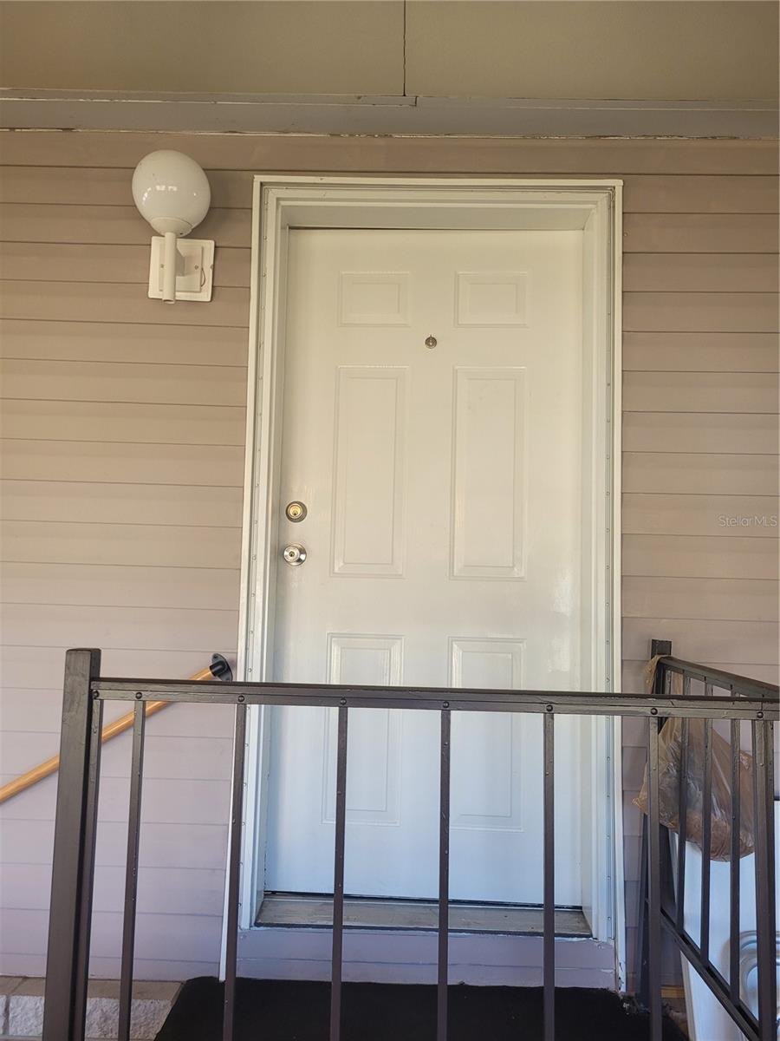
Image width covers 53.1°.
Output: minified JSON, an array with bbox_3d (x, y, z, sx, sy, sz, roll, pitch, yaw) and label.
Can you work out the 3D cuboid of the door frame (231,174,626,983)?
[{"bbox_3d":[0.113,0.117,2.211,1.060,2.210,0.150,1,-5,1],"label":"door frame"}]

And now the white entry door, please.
[{"bbox_3d":[0.113,0.090,2.280,0.895,1.945,0.045,1,-5,1],"label":"white entry door"}]

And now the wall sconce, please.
[{"bbox_3d":[-0.607,-0.804,2.167,0.210,0.420,0.225,1,-5,1],"label":"wall sconce"}]

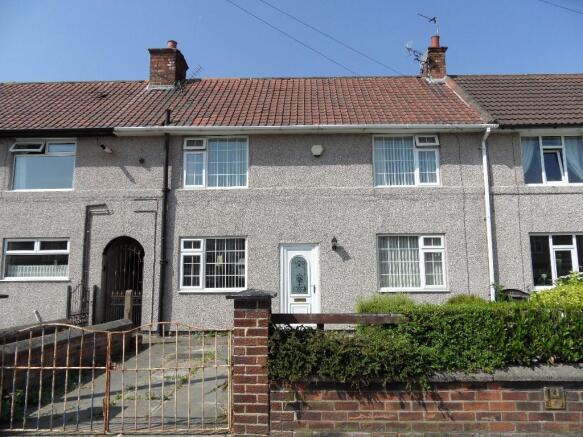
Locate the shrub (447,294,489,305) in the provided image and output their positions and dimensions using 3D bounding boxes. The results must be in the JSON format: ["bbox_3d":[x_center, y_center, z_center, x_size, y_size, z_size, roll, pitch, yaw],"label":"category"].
[{"bbox_3d":[3.181,1.880,7.279,0.809,1.008,0.728,0,-6,1],"label":"shrub"}]

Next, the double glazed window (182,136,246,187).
[{"bbox_3d":[-1.912,-1.423,10.349,1.657,1.363,0.100,0,-6,0],"label":"double glazed window"}]

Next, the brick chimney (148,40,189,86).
[{"bbox_3d":[-4.181,-5.157,13.818,0.930,1.950,1.330,0,-6,1],"label":"brick chimney"}]

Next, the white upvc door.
[{"bbox_3d":[0.236,1.673,10.015,0.974,2.065,0.100,0,-6,0],"label":"white upvc door"}]

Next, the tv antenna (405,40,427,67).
[{"bbox_3d":[3.993,-5.317,12.982,0.720,0.520,0.350,3,-7,-30],"label":"tv antenna"}]

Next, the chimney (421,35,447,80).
[{"bbox_3d":[4.733,-5.278,13.460,0.602,1.805,0.850,0,-6,0],"label":"chimney"}]

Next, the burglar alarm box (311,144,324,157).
[{"bbox_3d":[0.666,-1.711,10.259,0.321,0.298,0.100,0,-6,0],"label":"burglar alarm box"}]

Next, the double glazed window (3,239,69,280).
[{"bbox_3d":[-6.241,1.002,9.895,1.650,1.020,0.120,0,-6,1],"label":"double glazed window"}]

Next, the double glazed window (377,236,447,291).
[{"bbox_3d":[3.004,1.095,10.069,1.668,1.387,0.100,0,-6,0],"label":"double glazed window"}]

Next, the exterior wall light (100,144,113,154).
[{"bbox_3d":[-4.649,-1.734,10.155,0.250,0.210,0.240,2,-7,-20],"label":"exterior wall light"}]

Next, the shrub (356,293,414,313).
[{"bbox_3d":[1.711,1.875,7.307,1.069,1.042,0.962,0,-6,1],"label":"shrub"}]

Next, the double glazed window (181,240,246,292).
[{"bbox_3d":[-1.881,1.101,9.804,1.630,1.290,0.120,0,-6,1],"label":"double glazed window"}]

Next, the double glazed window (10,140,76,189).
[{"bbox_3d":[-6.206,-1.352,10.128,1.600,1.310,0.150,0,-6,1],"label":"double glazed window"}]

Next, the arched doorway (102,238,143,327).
[{"bbox_3d":[-4.117,1.571,9.883,1.050,2.250,0.280,0,-6,1],"label":"arched doorway"}]

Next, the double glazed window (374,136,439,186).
[{"bbox_3d":[2.843,-1.411,9.999,1.620,1.300,0.120,0,-6,1],"label":"double glazed window"}]

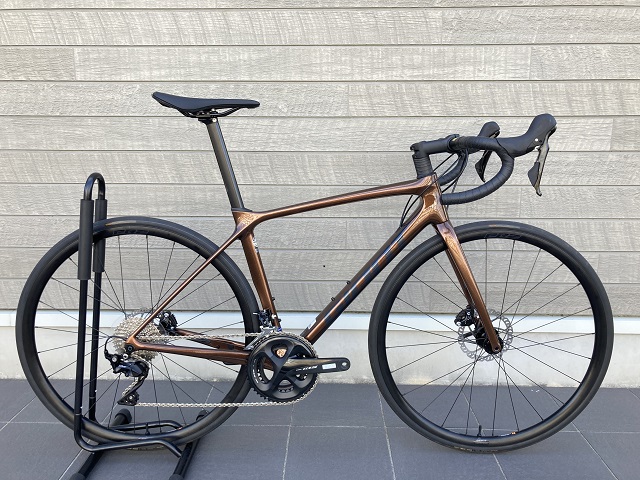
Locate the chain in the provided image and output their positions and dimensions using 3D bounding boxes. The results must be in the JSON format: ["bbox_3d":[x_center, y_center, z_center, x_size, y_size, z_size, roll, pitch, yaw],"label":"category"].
[{"bbox_3d":[-0.264,0.355,1.412,0.524,0.225,0.026,0,11,1],"label":"chain"}]

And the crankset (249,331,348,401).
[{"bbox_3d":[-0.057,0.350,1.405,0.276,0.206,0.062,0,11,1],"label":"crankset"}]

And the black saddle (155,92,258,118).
[{"bbox_3d":[-0.287,-0.343,1.327,0.272,0.066,0.145,0,11,1],"label":"black saddle"}]

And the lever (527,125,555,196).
[{"bbox_3d":[0.484,-0.171,1.137,0.055,0.152,0.034,0,11,1],"label":"lever"}]

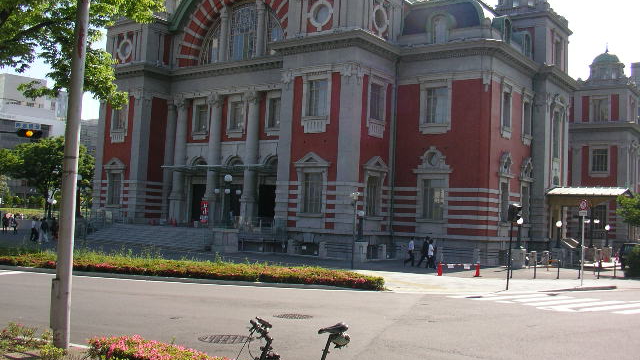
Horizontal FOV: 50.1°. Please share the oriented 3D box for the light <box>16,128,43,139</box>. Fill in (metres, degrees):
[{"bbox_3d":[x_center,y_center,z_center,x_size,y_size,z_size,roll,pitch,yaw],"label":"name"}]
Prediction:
[{"bbox_3d":[-14.423,-2.301,34.000,1.200,0.430,0.360,3,-4,-9],"label":"light"}]

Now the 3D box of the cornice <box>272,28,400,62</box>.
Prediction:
[{"bbox_3d":[1.002,-8.712,47.134,7.600,1.100,5.200,0,-5,36],"label":"cornice"}]

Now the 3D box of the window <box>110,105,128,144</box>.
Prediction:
[{"bbox_3d":[-17.060,-4.814,58.012,2.100,3.350,0.400,0,-5,36],"label":"window"}]

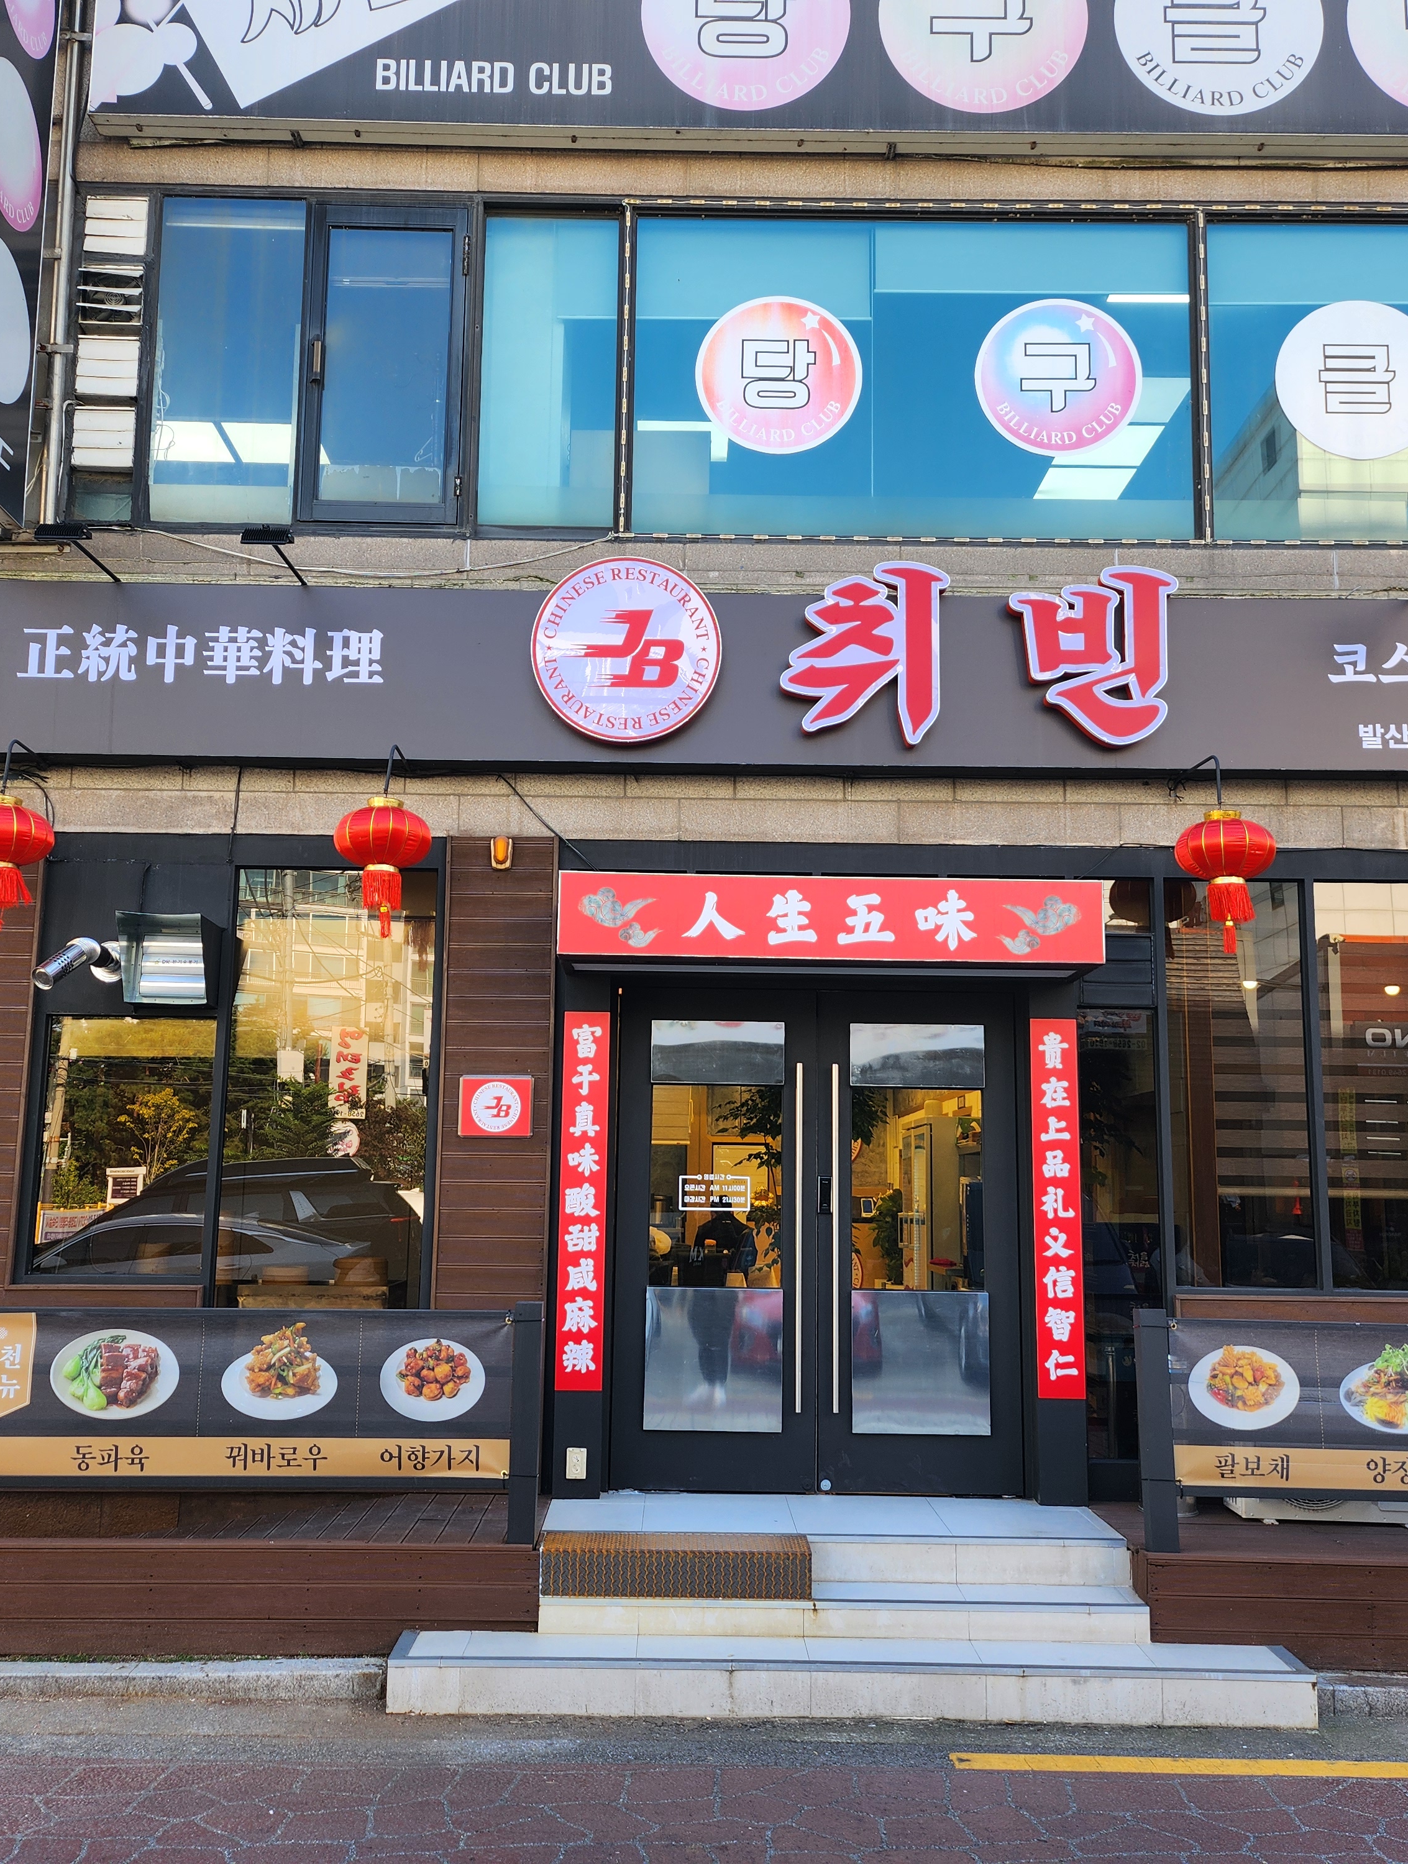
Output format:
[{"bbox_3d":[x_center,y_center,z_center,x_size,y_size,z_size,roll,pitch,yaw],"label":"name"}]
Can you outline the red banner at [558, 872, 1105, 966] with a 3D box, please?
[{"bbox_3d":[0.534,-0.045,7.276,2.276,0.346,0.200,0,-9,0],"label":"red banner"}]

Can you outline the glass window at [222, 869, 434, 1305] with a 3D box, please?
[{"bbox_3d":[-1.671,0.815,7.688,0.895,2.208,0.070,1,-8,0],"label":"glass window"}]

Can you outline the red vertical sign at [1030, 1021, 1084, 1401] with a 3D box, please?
[{"bbox_3d":[1.519,1.181,7.396,0.202,1.606,0.030,1,-8,0],"label":"red vertical sign"}]

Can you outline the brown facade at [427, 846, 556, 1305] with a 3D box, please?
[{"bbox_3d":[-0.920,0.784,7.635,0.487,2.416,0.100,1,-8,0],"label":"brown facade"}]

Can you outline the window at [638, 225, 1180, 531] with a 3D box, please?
[{"bbox_3d":[0.981,-2.617,8.167,2.650,1.600,0.100,1,-9,0],"label":"window"}]

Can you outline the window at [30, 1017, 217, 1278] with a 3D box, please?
[{"bbox_3d":[-2.577,0.949,7.662,0.774,1.143,0.080,0,-9,0],"label":"window"}]

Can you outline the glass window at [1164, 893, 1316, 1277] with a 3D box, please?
[{"bbox_3d":[2.385,0.660,7.679,0.612,1.813,0.080,0,-9,0],"label":"glass window"}]

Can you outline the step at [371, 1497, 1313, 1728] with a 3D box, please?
[{"bbox_3d":[0.510,2.550,6.629,3.170,0.479,1.434,1,-8,0],"label":"step"}]

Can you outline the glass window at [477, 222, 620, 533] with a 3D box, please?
[{"bbox_3d":[-0.731,-2.644,8.176,0.660,1.570,0.100,1,-9,0],"label":"glass window"}]

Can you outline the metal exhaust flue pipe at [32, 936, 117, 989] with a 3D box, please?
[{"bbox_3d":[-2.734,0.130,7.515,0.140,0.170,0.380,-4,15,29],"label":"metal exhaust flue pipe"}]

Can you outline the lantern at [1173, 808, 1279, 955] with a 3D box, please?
[{"bbox_3d":[2.198,-0.210,7.242,0.437,0.615,0.437,0,-9,0],"label":"lantern"}]

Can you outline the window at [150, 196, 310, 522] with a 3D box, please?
[{"bbox_3d":[-2.248,-2.699,8.176,0.668,1.616,0.070,1,-8,0],"label":"window"}]

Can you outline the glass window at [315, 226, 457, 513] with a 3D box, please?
[{"bbox_3d":[-1.519,-2.693,8.240,0.616,1.463,0.080,0,-9,0],"label":"glass window"}]

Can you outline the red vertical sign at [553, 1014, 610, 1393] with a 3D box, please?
[{"bbox_3d":[-0.516,1.149,7.404,0.196,1.600,0.030,1,-8,0],"label":"red vertical sign"}]

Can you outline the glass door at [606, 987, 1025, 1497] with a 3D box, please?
[{"bbox_3d":[0.492,1.333,7.538,1.812,2.166,0.080,1,-8,0],"label":"glass door"}]

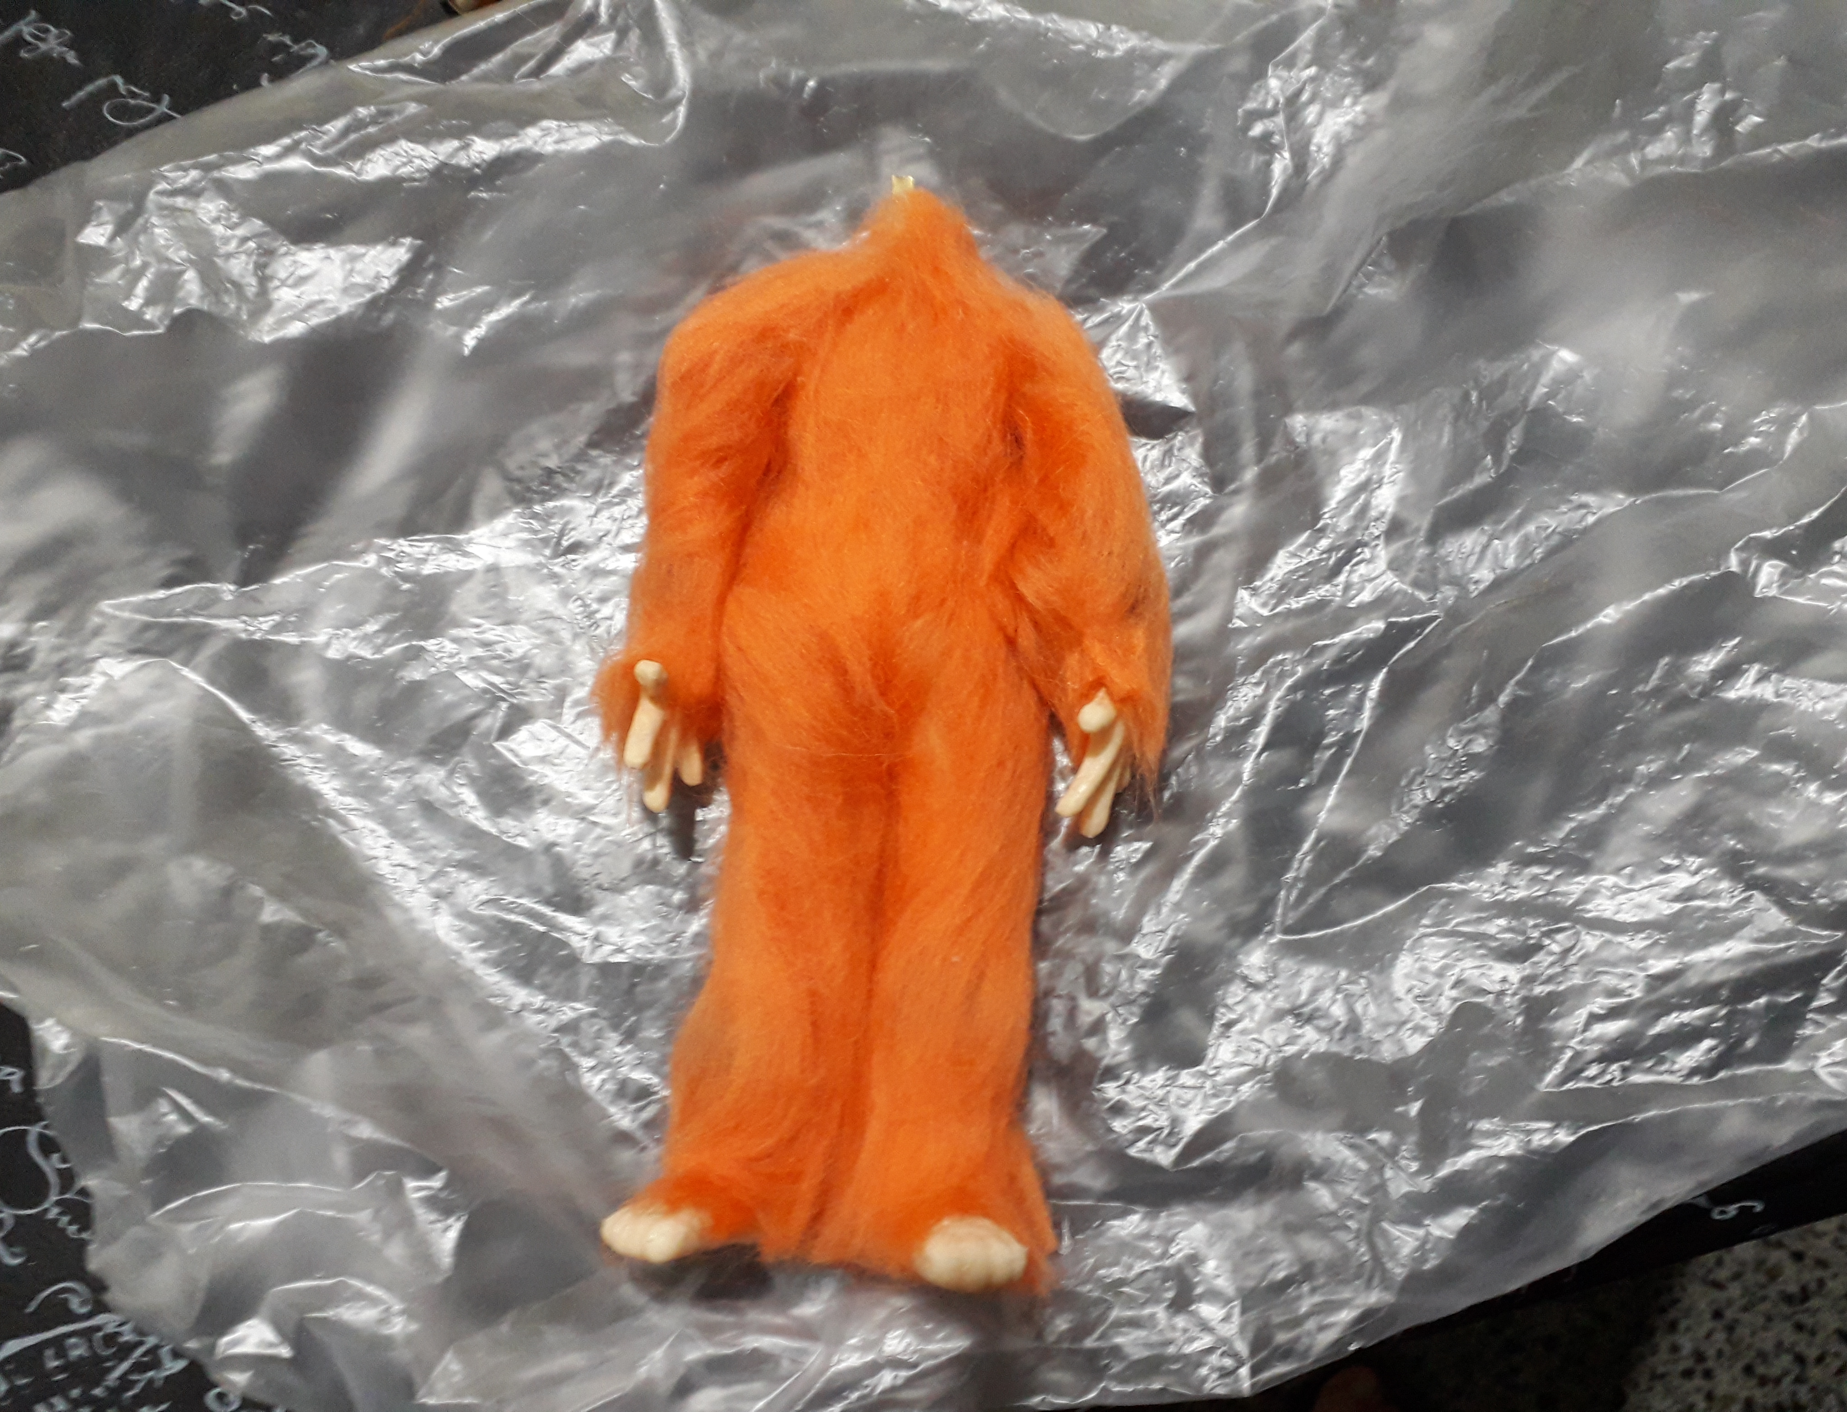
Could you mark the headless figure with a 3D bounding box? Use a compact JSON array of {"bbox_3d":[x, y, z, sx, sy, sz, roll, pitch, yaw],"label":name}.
[{"bbox_3d":[-0.010,0.002,0.340,0.125,0.065,0.252,3,81,0],"label":"headless figure"}]

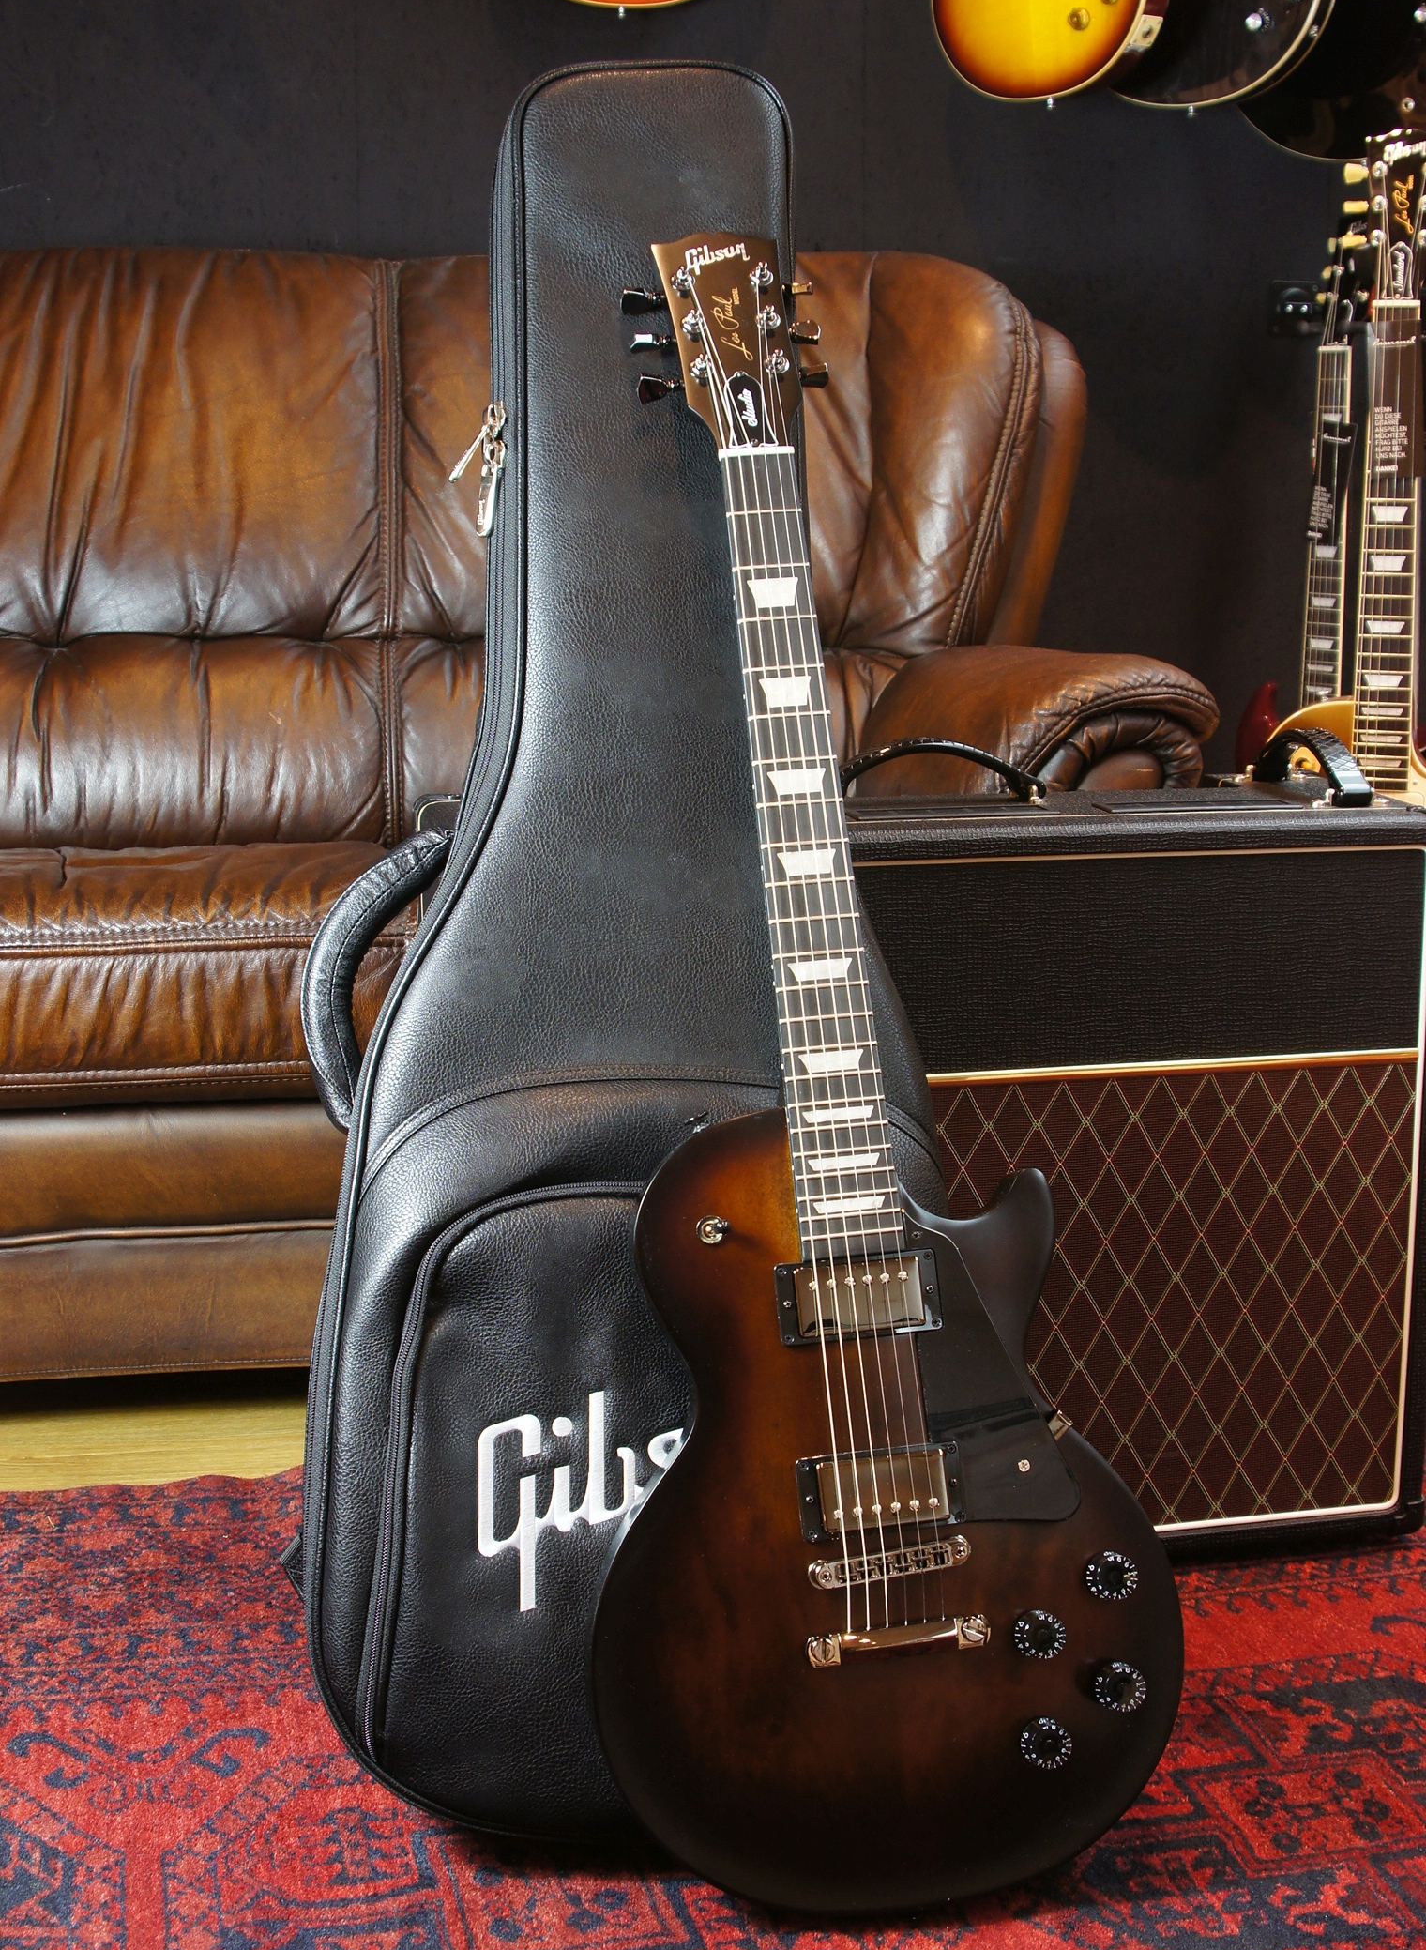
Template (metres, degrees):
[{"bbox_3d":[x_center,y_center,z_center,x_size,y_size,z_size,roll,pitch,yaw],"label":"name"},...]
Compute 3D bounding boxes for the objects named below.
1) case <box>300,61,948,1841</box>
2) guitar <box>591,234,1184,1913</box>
[{"bbox_3d":[-0.053,-0.031,1.535,0.400,1.065,0.130,0,-9,-7],"label":"case"},{"bbox_3d":[0.056,0.023,1.421,0.328,0.987,0.097,-5,-11,-8],"label":"guitar"}]

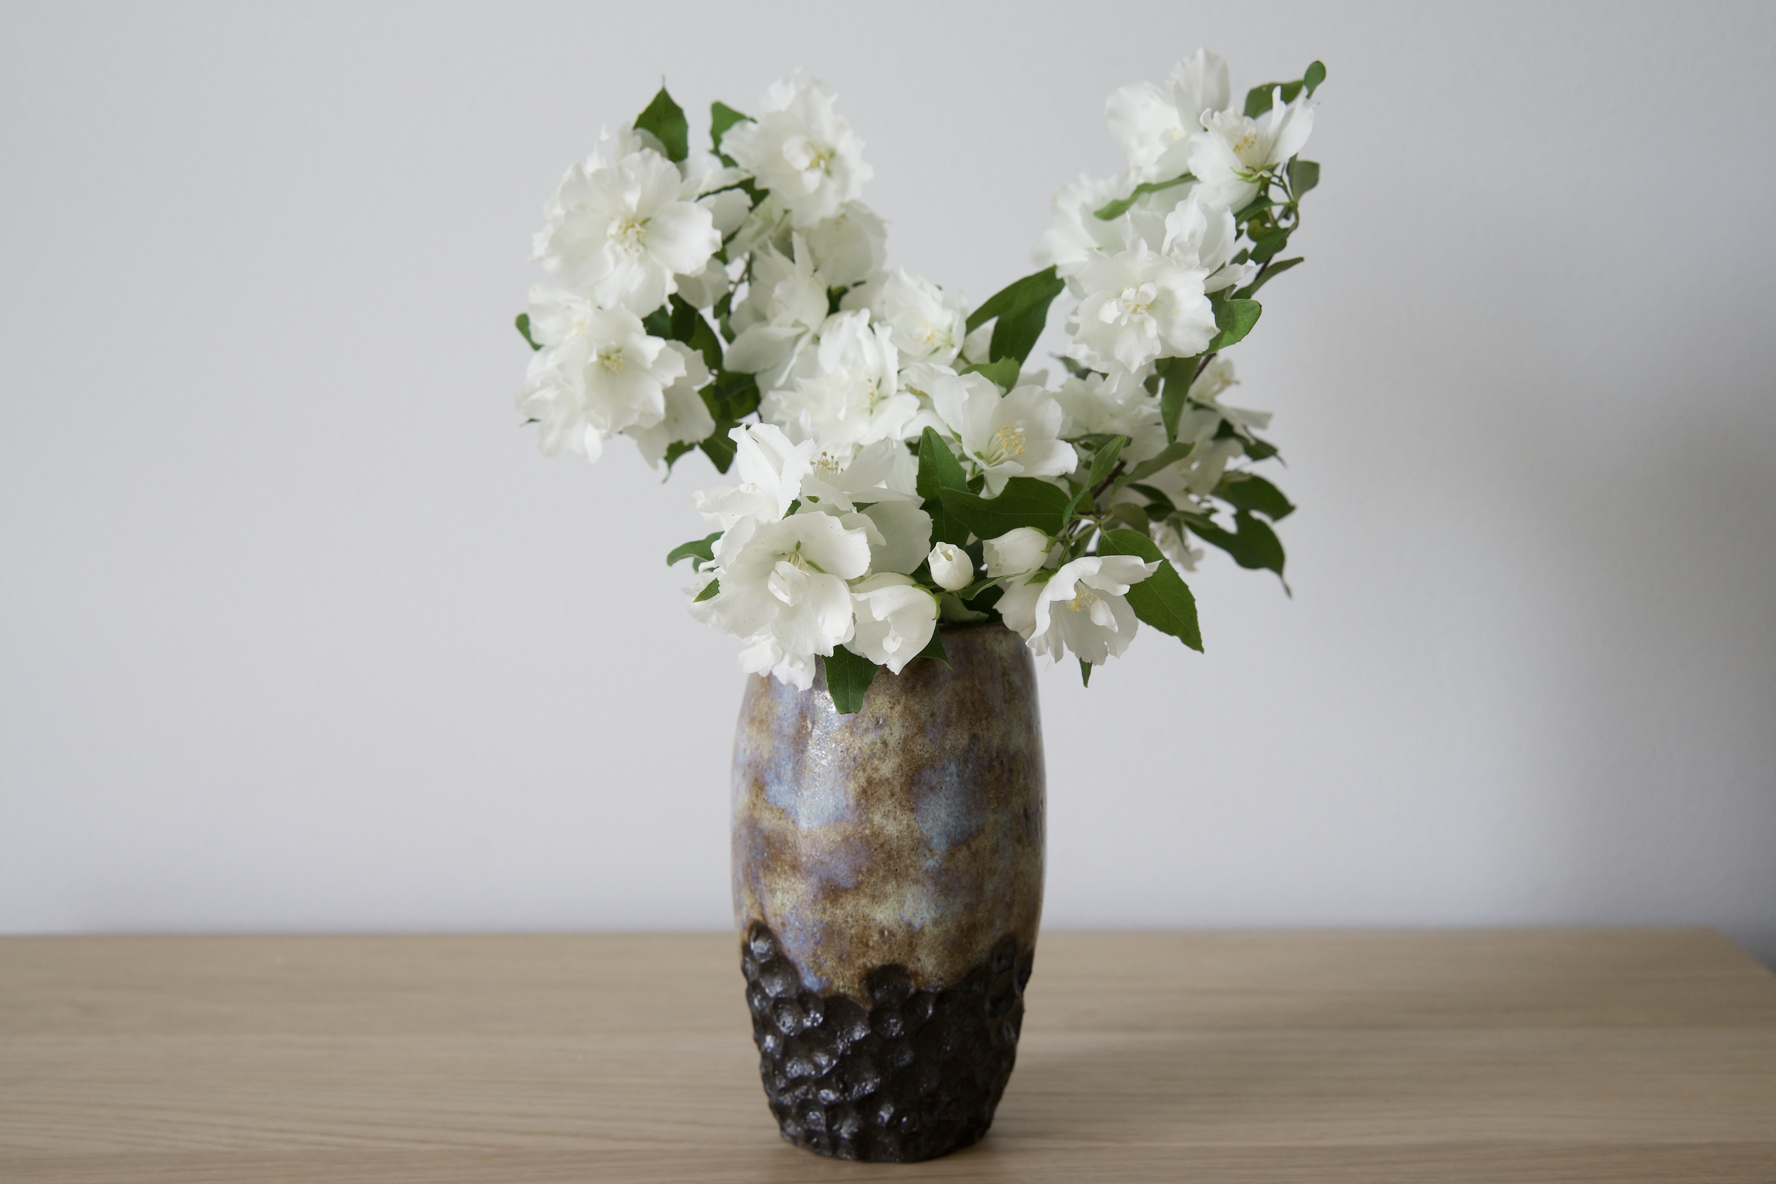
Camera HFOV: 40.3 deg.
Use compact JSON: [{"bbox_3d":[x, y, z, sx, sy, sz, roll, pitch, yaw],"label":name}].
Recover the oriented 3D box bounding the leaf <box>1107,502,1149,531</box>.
[{"bbox_3d":[0.087,-0.028,0.880,0.018,0.005,0.012,29,54,18],"label":"leaf"}]

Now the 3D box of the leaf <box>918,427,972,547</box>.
[{"bbox_3d":[0.017,-0.032,0.725,0.015,0.036,0.011,-6,-5,-10],"label":"leaf"}]

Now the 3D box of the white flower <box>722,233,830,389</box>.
[{"bbox_3d":[-0.036,-0.093,0.805,0.038,0.050,0.034,4,-1,35],"label":"white flower"}]

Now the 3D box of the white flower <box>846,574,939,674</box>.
[{"bbox_3d":[0.001,0.009,0.697,0.025,0.027,0.025,1,26,42],"label":"white flower"}]

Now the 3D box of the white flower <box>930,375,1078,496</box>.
[{"bbox_3d":[0.037,-0.050,0.775,0.046,0.038,0.032,-3,-11,-26],"label":"white flower"}]

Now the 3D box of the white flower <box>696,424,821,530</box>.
[{"bbox_3d":[-0.042,-0.036,0.770,0.042,0.039,0.032,4,-18,33],"label":"white flower"}]

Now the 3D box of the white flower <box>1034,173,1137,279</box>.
[{"bbox_3d":[0.069,-0.122,0.815,0.040,0.040,0.030,3,-11,26],"label":"white flower"}]

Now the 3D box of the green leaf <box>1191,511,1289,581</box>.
[{"bbox_3d":[0.113,-0.015,0.775,0.032,0.020,0.012,29,-12,21],"label":"green leaf"}]

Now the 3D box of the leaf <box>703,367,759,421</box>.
[{"bbox_3d":[-0.050,-0.062,0.770,0.020,0.018,0.012,0,4,0],"label":"leaf"}]

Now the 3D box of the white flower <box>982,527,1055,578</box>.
[{"bbox_3d":[0.038,-0.011,0.705,0.019,0.015,0.015,-2,5,-21],"label":"white flower"}]

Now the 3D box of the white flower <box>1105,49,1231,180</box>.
[{"bbox_3d":[0.092,-0.155,0.785,0.041,0.042,0.028,2,3,15],"label":"white flower"}]

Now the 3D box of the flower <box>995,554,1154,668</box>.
[{"bbox_3d":[0.057,0.005,0.722,0.045,0.034,0.030,-3,28,-25],"label":"flower"}]

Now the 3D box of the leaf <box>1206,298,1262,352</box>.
[{"bbox_3d":[0.122,-0.095,0.860,0.026,0.018,0.006,-17,-34,26],"label":"leaf"}]

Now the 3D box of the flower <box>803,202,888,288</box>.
[{"bbox_3d":[-0.017,-0.129,0.885,0.039,0.038,0.032,-2,-15,-17],"label":"flower"}]

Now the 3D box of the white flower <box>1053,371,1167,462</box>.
[{"bbox_3d":[0.075,-0.058,0.815,0.042,0.036,0.032,0,-21,0],"label":"white flower"}]

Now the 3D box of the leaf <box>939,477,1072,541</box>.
[{"bbox_3d":[0.037,-0.026,0.765,0.041,0.021,0.017,0,-24,0],"label":"leaf"}]

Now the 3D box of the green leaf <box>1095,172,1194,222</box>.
[{"bbox_3d":[0.090,-0.139,0.850,0.042,0.006,0.016,-24,25,-21],"label":"green leaf"}]

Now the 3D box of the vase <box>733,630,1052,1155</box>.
[{"bbox_3d":[0.000,0.101,0.865,0.112,0.190,0.112,0,6,0],"label":"vase"}]

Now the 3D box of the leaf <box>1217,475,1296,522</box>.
[{"bbox_3d":[0.120,-0.031,0.790,0.025,0.012,0.015,10,25,-7],"label":"leaf"}]

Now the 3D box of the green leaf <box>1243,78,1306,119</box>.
[{"bbox_3d":[0.120,-0.153,0.752,0.021,0.012,0.010,-18,6,0],"label":"green leaf"}]

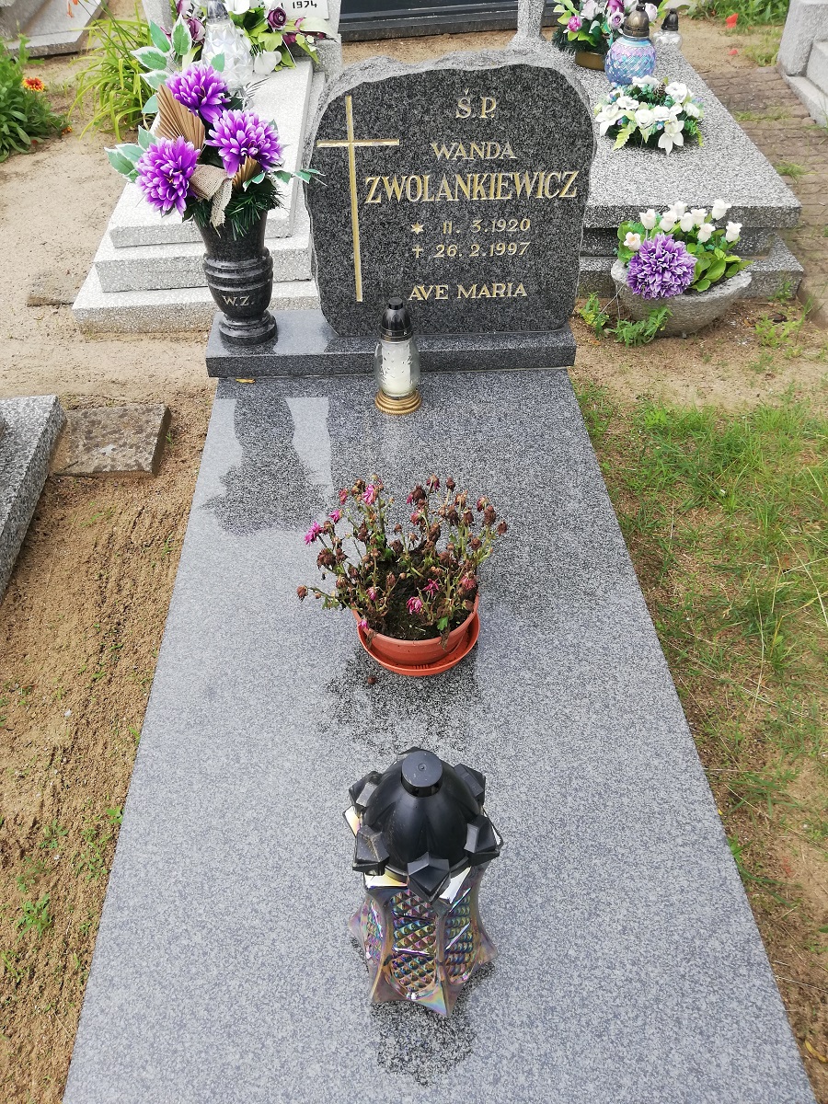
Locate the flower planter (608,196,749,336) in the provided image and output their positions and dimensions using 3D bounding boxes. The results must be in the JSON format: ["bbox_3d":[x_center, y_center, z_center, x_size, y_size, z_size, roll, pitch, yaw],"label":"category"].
[{"bbox_3d":[0.756,-0.800,2.450,0.392,0.307,0.244,-2,43,-2],"label":"flower planter"}]

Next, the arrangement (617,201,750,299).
[{"bbox_3d":[0.756,-0.828,2.394,0.366,0.191,0.212,-2,43,-2],"label":"arrangement"}]

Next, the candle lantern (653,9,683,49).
[{"bbox_3d":[1.176,-2.384,3.982,0.136,0.223,0.136,-2,43,-2],"label":"candle lantern"}]

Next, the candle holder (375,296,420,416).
[{"bbox_3d":[-0.037,-0.420,1.821,0.103,0.243,0.103,-2,43,-2],"label":"candle holder"}]

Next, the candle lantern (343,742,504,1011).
[{"bbox_3d":[0.010,0.334,0.920,0.182,0.375,0.168,8,44,8],"label":"candle lantern"}]

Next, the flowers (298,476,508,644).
[{"bbox_3d":[-0.020,0.004,1.432,0.335,0.190,0.260,-2,43,-2],"label":"flowers"}]

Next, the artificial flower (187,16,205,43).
[{"bbox_3d":[-1.032,-2.470,4.067,0.085,0.110,0.085,-1,43,-1],"label":"artificial flower"}]

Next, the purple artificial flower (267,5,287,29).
[{"bbox_3d":[-0.642,-2.519,4.048,0.090,0.100,0.080,-10,44,-10],"label":"purple artificial flower"}]

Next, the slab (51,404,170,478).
[{"bbox_3d":[-0.854,-0.287,2.396,0.300,0.060,0.325,-4,43,-4],"label":"slab"}]

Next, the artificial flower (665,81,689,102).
[{"bbox_3d":[1.071,-1.877,3.509,0.090,0.070,0.065,11,44,11],"label":"artificial flower"}]

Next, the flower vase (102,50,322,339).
[{"bbox_3d":[-0.422,-0.697,1.813,0.435,0.562,0.318,-2,43,-2],"label":"flower vase"}]

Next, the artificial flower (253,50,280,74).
[{"bbox_3d":[-0.709,-2.351,4.133,0.120,0.100,0.070,-6,44,-6],"label":"artificial flower"}]

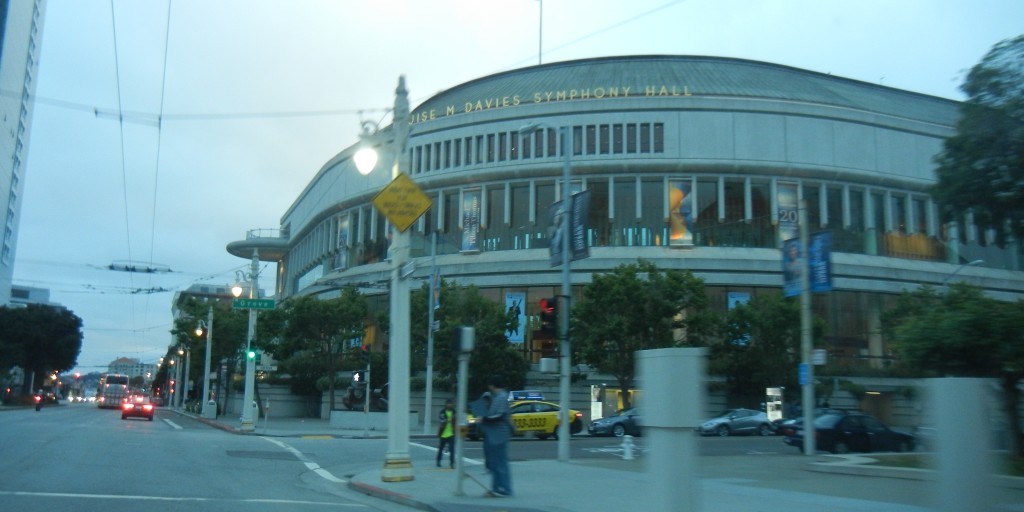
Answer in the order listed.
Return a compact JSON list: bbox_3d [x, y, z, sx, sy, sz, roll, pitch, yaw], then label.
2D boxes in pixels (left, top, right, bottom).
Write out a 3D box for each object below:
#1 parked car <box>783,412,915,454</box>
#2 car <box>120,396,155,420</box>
[{"bbox_3d":[12.137,6.379,31.984,4.650,1.430,1.800,6,-10,-27],"label":"parked car"},{"bbox_3d":[-21.756,8.777,51.679,1.820,1.530,4.500,5,-10,-22],"label":"car"}]

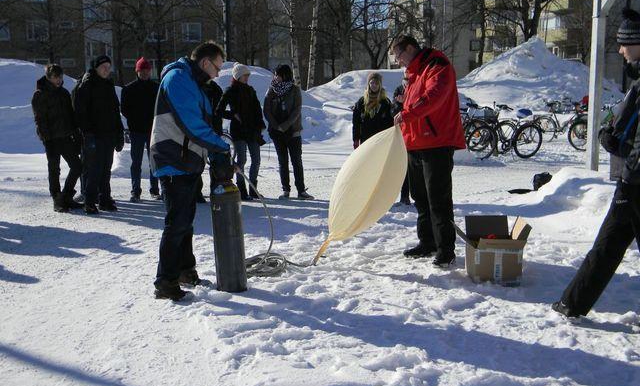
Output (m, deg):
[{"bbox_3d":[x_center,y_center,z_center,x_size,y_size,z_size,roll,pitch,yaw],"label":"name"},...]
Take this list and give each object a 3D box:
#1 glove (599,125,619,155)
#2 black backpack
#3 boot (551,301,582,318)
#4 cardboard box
[{"bbox_3d":[1.762,-0.323,4.620,0.130,0.165,0.120,0,8,0],"label":"glove"},{"bbox_3d":[2.911,-0.166,9.984,0.280,0.270,0.220,2,9,17],"label":"black backpack"},{"bbox_3d":[1.586,0.725,4.800,0.270,0.125,0.105,17,11,9],"label":"boot"},{"bbox_3d":[1.286,0.434,5.691,0.550,0.430,0.370,-1,9,0],"label":"cardboard box"}]

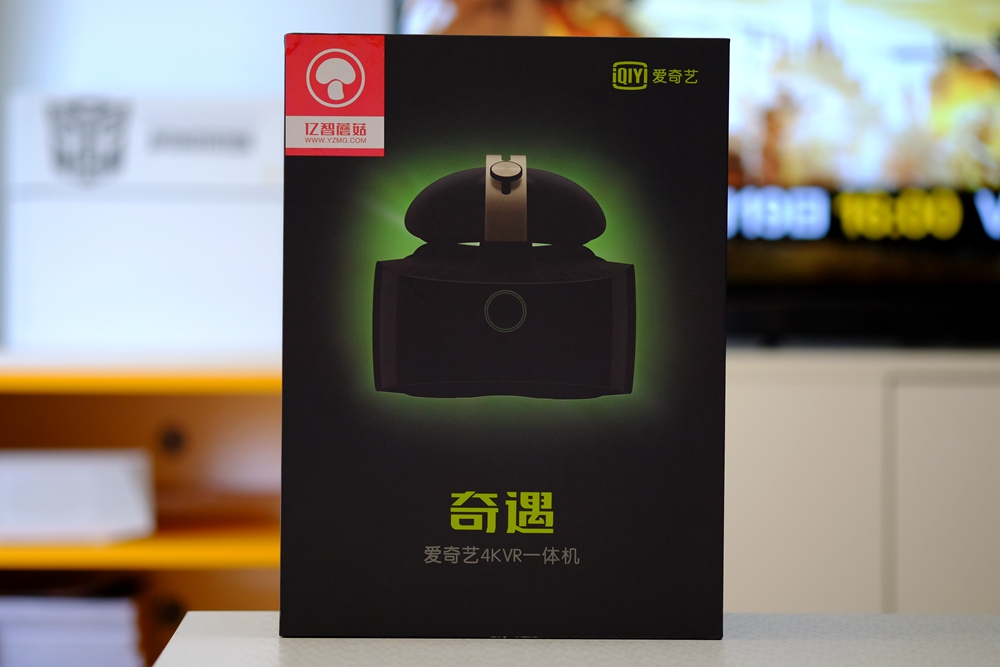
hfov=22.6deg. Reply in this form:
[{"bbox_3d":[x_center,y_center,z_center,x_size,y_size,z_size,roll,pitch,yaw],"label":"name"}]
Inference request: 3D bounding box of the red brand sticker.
[{"bbox_3d":[-0.101,-0.146,1.540,0.061,0.075,0.001,0,2,-2],"label":"red brand sticker"}]

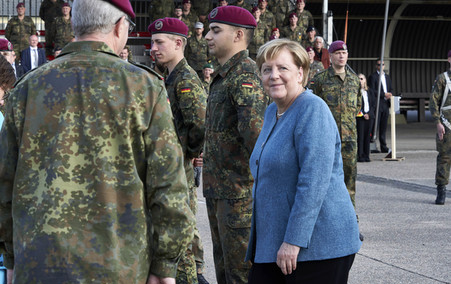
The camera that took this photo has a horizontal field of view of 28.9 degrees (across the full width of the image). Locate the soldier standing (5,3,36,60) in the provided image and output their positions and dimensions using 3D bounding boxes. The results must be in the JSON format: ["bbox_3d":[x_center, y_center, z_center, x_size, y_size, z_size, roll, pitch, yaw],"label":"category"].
[{"bbox_3d":[-3.874,-1.711,16.670,0.560,1.830,0.340,-1,4,-8],"label":"soldier standing"}]

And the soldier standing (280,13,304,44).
[{"bbox_3d":[1.358,-1.669,17.569,0.530,1.800,0.340,0,4,-3],"label":"soldier standing"}]

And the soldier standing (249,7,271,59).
[{"bbox_3d":[0.655,-1.793,17.469,0.520,1.800,0.340,-1,5,-15],"label":"soldier standing"}]

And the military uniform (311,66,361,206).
[{"bbox_3d":[1.023,0.006,8.205,0.520,1.420,0.340,-2,5,-22],"label":"military uniform"}]

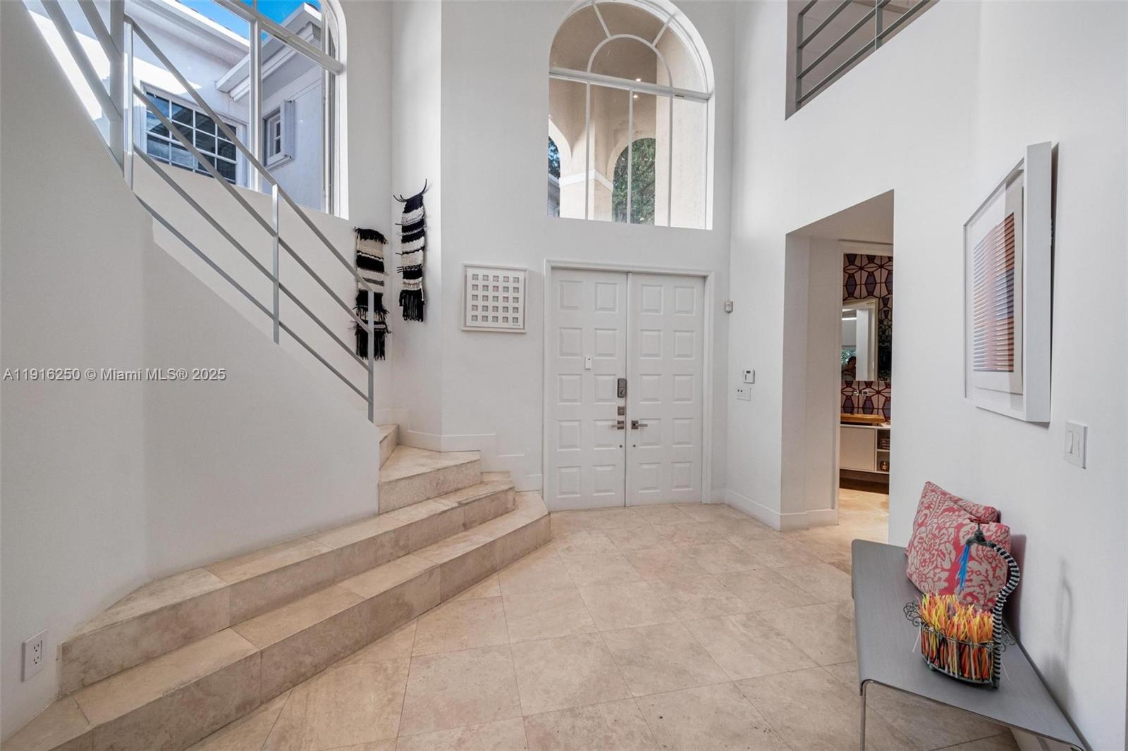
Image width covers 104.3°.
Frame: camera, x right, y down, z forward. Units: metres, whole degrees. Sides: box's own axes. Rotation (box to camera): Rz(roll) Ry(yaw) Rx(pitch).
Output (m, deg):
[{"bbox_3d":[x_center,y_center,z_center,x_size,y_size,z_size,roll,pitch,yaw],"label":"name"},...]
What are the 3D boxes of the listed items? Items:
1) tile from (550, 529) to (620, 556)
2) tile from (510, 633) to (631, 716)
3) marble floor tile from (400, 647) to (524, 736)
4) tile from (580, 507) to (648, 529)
[{"bbox_3d":[0.146,1.313,3.446,0.459,0.012,0.462,0,1,-13],"label":"tile"},{"bbox_3d":[0.013,1.350,2.007,0.465,0.020,0.465,0,1,-13],"label":"tile"},{"bbox_3d":[-0.435,1.327,1.880,0.459,0.012,0.462,0,1,-13],"label":"marble floor tile"},{"bbox_3d":[0.499,1.320,4.031,0.465,0.020,0.465,0,1,-13],"label":"tile"}]

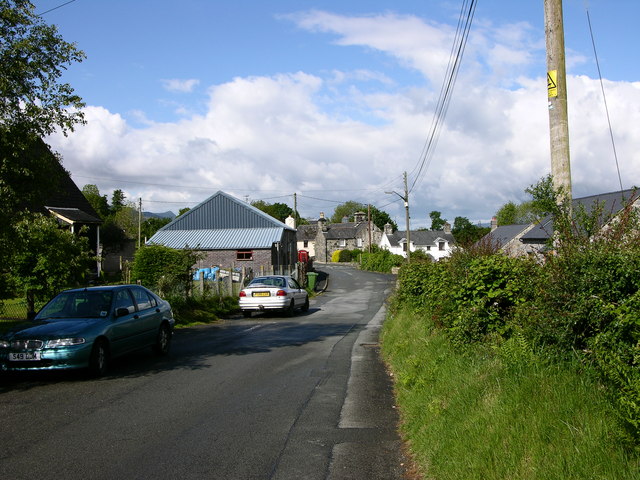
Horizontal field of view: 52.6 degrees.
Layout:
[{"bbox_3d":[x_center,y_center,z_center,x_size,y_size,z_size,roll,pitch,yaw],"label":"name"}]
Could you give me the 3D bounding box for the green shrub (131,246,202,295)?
[{"bbox_3d":[-5.693,1.242,24.000,2.700,2.300,2.400,-1,-2,-10],"label":"green shrub"}]

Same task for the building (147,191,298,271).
[{"bbox_3d":[-6.570,-0.180,43.700,8.800,6.400,9.400,-2,-2,9],"label":"building"}]

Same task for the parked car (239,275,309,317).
[{"bbox_3d":[-1.553,2.032,24.017,1.750,1.420,4.480,-2,-3,11],"label":"parked car"}]

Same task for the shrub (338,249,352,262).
[{"bbox_3d":[3.536,2.176,88.000,2.000,1.950,1.900,-2,-2,0],"label":"shrub"}]

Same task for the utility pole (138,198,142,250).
[{"bbox_3d":[-18.030,-0.151,65.000,0.280,8.100,0.280,-2,-2,0],"label":"utility pole"}]

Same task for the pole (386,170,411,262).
[{"bbox_3d":[6.050,-1.352,50.000,1.800,7.900,0.350,-2,-2,0],"label":"pole"}]

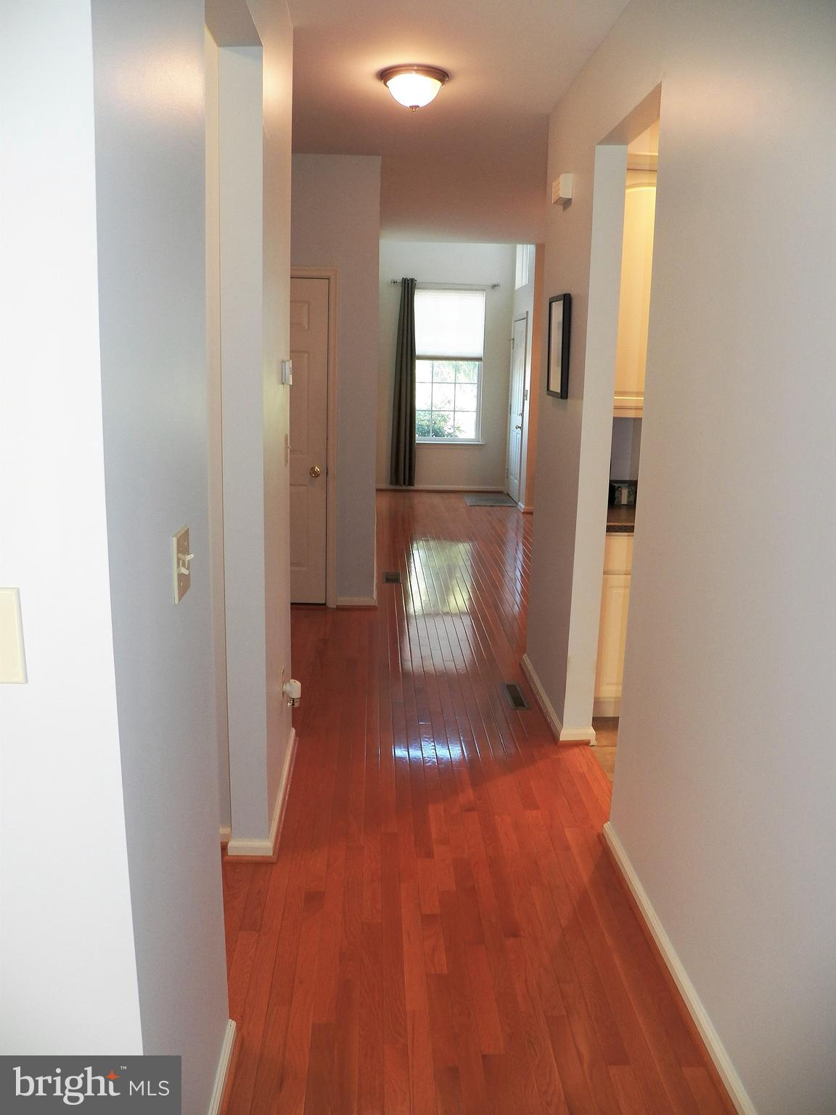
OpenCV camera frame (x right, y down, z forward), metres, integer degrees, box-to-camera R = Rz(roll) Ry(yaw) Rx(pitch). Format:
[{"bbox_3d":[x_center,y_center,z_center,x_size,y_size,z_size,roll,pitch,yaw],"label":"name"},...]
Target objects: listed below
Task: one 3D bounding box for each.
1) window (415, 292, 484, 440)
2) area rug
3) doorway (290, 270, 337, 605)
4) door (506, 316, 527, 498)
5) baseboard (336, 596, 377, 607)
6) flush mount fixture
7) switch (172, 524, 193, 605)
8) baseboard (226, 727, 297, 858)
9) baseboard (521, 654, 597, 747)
[{"bbox_3d":[0.325,-2.320,10.917,0.945,1.841,0.110,1,12,-3],"label":"window"},{"bbox_3d":[0.836,-0.687,10.624,0.540,0.012,1.040,1,12,-3],"label":"area rug"},{"bbox_3d":[-0.945,-0.725,5.649,0.870,2.110,0.100,1,12,-3],"label":"doorway"},{"bbox_3d":[1.141,-1.718,10.424,0.100,2.135,1.100,1,12,-3],"label":"door"},{"bbox_3d":[-0.400,0.281,5.854,0.262,0.075,0.025,1,12,-3],"label":"baseboard"},{"bbox_3d":[-0.013,-1.879,3.650,0.292,0.138,0.292,1,12,-3],"label":"flush mount fixture"},{"bbox_3d":[-0.399,0.011,1.556,0.021,0.113,0.122,1,12,-3],"label":"switch"},{"bbox_3d":[-0.552,0.826,3.268,0.155,0.085,0.890,1,12,-3],"label":"baseboard"},{"bbox_3d":[0.645,0.642,4.243,0.160,0.095,0.990,1,12,-3],"label":"baseboard"}]

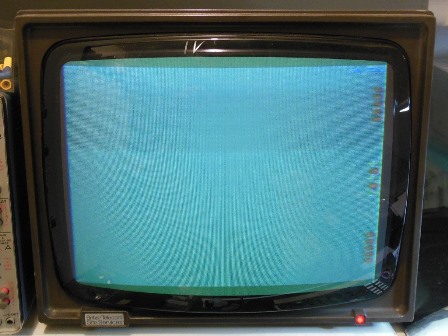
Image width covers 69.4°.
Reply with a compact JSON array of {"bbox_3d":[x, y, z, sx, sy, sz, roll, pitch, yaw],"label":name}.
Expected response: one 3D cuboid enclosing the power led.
[{"bbox_3d":[0.125,0.138,0.295,0.009,0.009,0.007,0,7,0],"label":"power led"}]

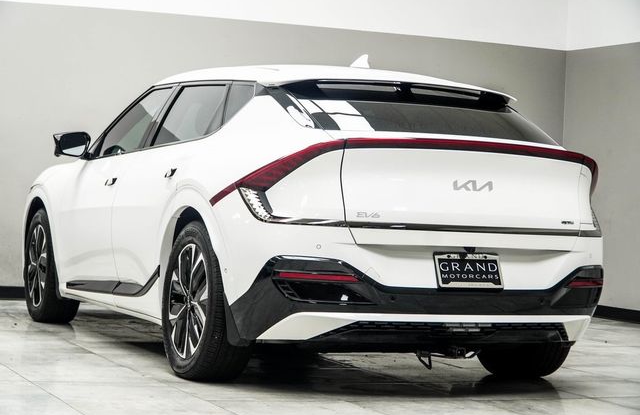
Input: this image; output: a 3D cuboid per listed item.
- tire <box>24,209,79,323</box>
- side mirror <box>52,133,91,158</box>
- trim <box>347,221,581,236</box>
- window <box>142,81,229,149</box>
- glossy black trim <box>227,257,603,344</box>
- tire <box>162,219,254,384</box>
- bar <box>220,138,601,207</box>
[{"bbox_3d":[-1.744,0.385,8.727,0.245,0.735,0.735,2,0,-25],"label":"tire"},{"bbox_3d":[-1.463,-0.363,7.891,0.220,0.155,0.170,2,0,-25],"label":"side mirror"},{"bbox_3d":[0.641,0.090,5.651,1.175,0.037,0.075,2,0,-25],"label":"trim"},{"bbox_3d":[-0.626,-0.475,6.671,0.080,0.411,1.050,33,-13,-23],"label":"window"},{"bbox_3d":[0.536,0.421,5.836,1.850,0.395,0.500,2,0,-25],"label":"glossy black trim"},{"bbox_3d":[-0.502,0.425,6.106,0.245,0.735,0.735,2,0,-25],"label":"tire"},{"bbox_3d":[0.514,-0.130,5.931,1.850,0.325,0.695,2,0,-25],"label":"bar"}]

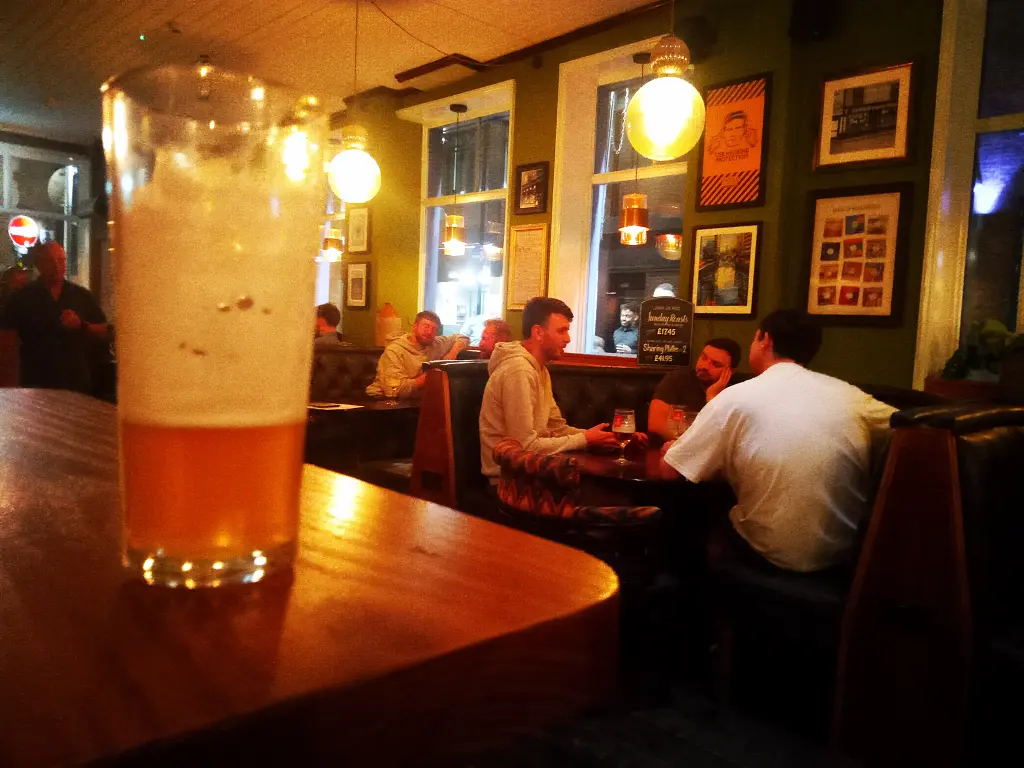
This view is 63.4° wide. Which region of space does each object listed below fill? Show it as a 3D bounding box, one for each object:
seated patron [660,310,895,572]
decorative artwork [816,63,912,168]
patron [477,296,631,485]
[{"bbox_3d":[0.830,0.409,2.830,0.700,1.270,0.760,2,3,-12],"label":"seated patron"},{"bbox_3d":[1.722,-1.300,4.054,0.030,0.449,0.441,0,5,-45],"label":"decorative artwork"},{"bbox_3d":[0.187,0.335,3.301,0.740,1.340,0.500,6,6,35],"label":"patron"}]

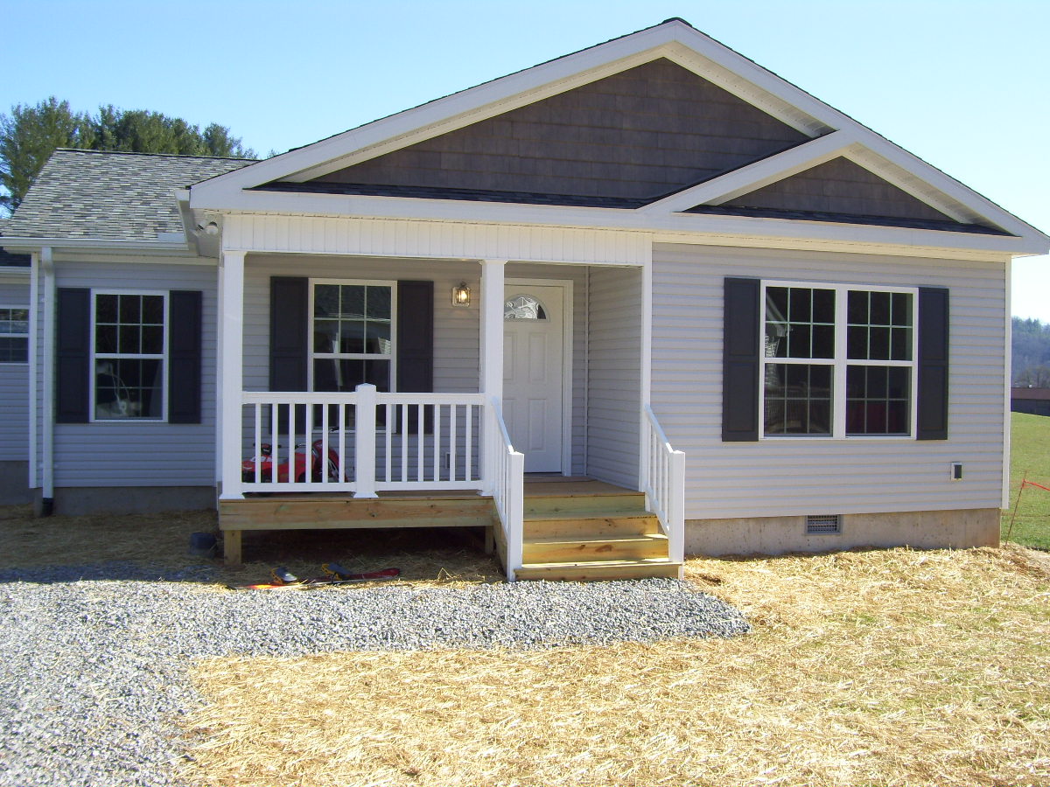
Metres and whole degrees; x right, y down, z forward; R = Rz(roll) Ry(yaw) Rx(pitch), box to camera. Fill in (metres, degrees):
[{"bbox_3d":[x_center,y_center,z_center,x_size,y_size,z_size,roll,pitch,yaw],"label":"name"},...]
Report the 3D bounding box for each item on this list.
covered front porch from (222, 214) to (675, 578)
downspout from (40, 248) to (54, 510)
[{"bbox_3d":[-0.801,0.022,10.148,3.948,3.094,2.514,0,1,-15],"label":"covered front porch"},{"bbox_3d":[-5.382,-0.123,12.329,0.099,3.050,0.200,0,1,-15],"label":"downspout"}]

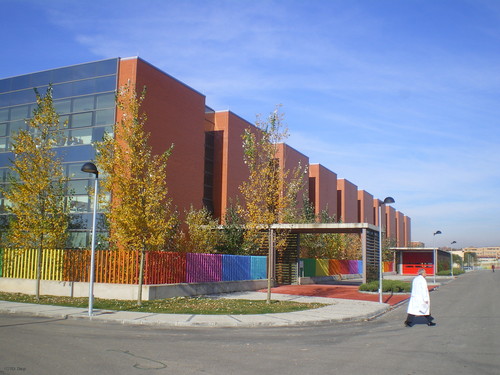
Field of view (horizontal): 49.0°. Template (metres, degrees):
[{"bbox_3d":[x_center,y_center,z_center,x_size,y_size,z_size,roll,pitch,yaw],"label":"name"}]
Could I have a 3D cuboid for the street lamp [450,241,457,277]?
[{"bbox_3d":[26.764,9.449,71.914,0.680,4.570,0.450,-2,-8,23],"label":"street lamp"}]

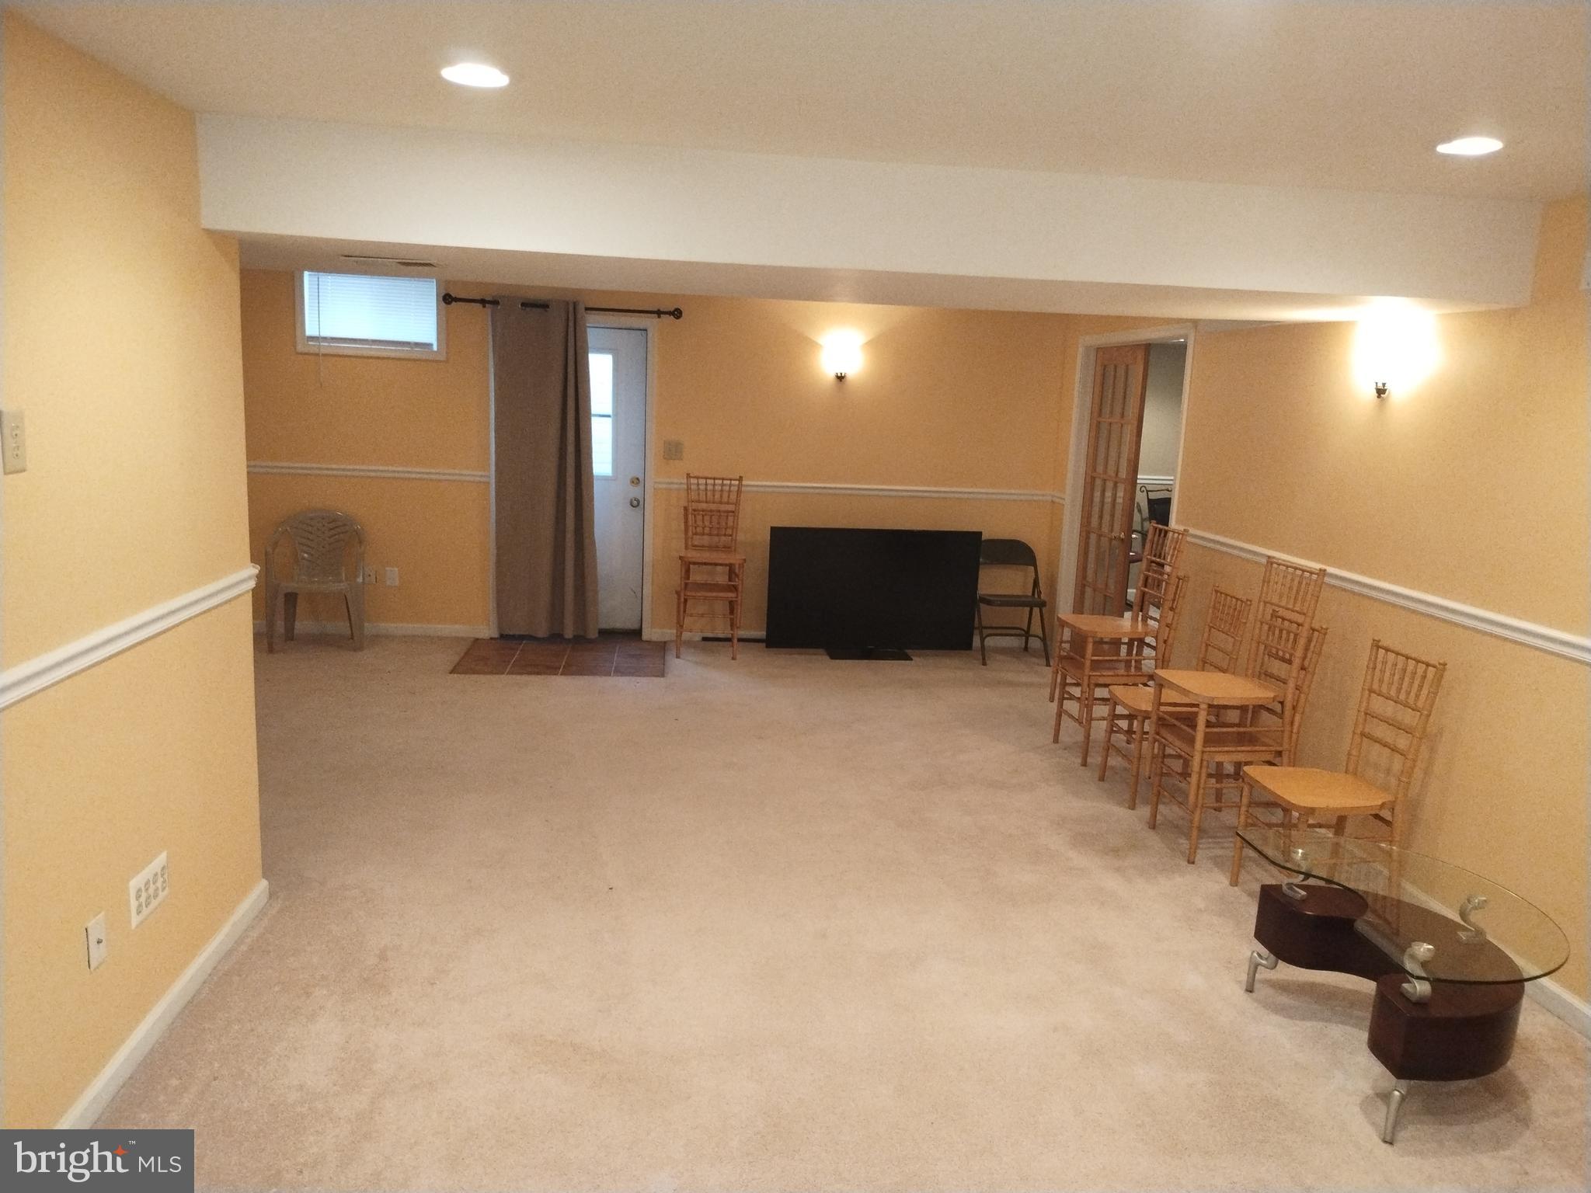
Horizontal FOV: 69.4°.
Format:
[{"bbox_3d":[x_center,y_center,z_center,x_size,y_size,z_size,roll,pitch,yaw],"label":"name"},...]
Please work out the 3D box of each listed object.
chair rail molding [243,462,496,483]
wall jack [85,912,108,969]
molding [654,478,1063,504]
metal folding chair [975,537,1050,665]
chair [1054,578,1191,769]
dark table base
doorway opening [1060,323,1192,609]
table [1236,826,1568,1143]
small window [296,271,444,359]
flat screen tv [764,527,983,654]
[{"bbox_3d":[-2.723,-0.794,7.367,1.500,0.058,0.030,1,10,-7],"label":"chair rail molding"},{"bbox_3d":[-1.554,0.773,2.572,0.010,0.112,0.076,1,10,-7],"label":"wall jack"},{"bbox_3d":[0.443,-0.717,7.837,2.810,0.065,0.030,2,10,-5],"label":"molding"},{"bbox_3d":[1.441,0.029,7.624,0.460,0.790,0.480,1,10,-7],"label":"metal folding chair"},{"bbox_3d":[1.575,0.341,5.626,0.440,0.925,0.410,2,10,-5],"label":"chair"},{"bbox_3d":[1.622,1.075,3.062,0.525,0.315,0.785,2,10,-5],"label":"dark table base"},{"bbox_3d":[1.912,-0.464,6.731,0.130,2.120,1.670,1,10,-7],"label":"doorway opening"},{"bbox_3d":[1.675,1.012,3.123,0.630,0.425,0.950,2,10,-5],"label":"table"},{"bbox_3d":[-2.657,-1.752,7.215,0.905,0.500,0.080,1,10,-7],"label":"small window"},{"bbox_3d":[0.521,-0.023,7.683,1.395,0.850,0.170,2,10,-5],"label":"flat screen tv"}]

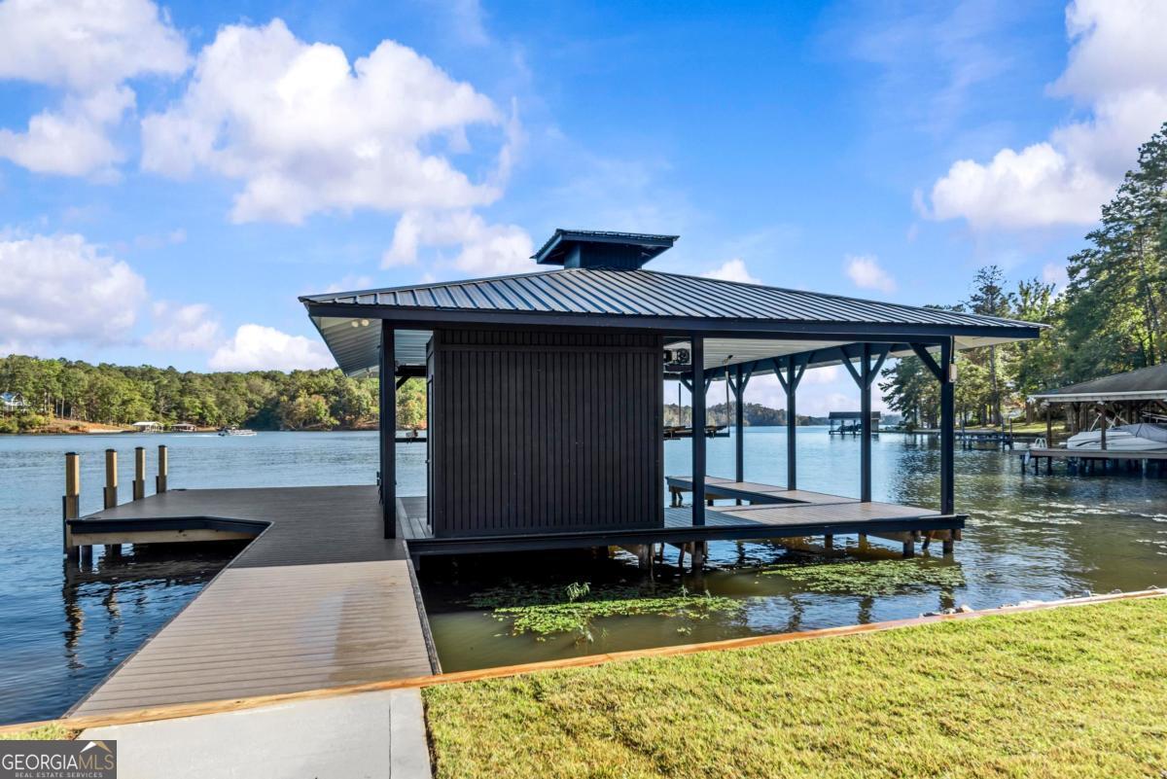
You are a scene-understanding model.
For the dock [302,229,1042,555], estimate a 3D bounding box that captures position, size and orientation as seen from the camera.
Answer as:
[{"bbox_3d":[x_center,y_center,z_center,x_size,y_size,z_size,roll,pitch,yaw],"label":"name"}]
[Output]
[{"bbox_3d":[0.323,-0.384,15.553,10.190,5.460,11.530,0,-3,-15],"label":"dock"}]

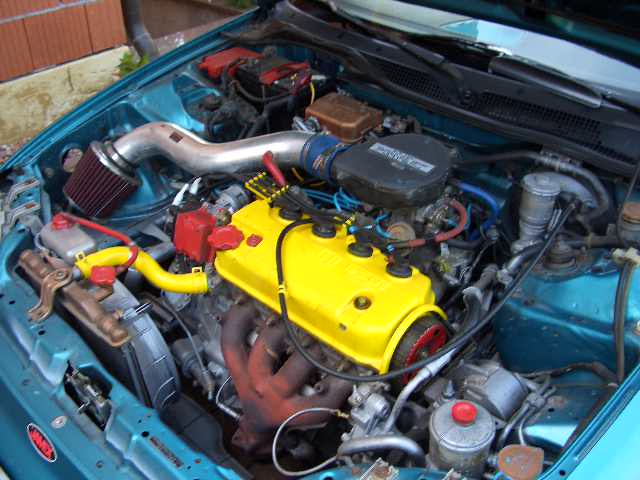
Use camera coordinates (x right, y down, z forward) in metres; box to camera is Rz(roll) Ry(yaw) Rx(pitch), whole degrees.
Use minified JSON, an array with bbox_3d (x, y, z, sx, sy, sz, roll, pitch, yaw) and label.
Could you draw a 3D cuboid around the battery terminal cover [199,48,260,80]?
[{"bbox_3d":[-0.268,-0.529,1.940,0.120,0.060,0.170,27,39,34],"label":"battery terminal cover"}]

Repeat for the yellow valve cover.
[{"bbox_3d":[0.015,0.063,1.127,0.415,0.095,0.180,27,39,34],"label":"yellow valve cover"}]

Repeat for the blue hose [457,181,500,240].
[{"bbox_3d":[0.340,-0.062,1.370,0.090,0.085,0.065,27,39,34],"label":"blue hose"}]

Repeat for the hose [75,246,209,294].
[{"bbox_3d":[-0.330,0.056,1.195,0.250,0.075,0.070,1,32,-2],"label":"hose"}]

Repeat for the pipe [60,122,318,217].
[{"bbox_3d":[-0.284,-0.150,1.420,0.540,0.150,0.190,1,32,-4],"label":"pipe"}]

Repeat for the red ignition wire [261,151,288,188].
[{"bbox_3d":[-0.090,-0.144,1.310,0.018,0.018,0.080,-18,72,-38],"label":"red ignition wire"}]

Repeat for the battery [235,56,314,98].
[{"bbox_3d":[-0.139,-0.414,1.925,0.225,0.195,0.150,27,39,34],"label":"battery"}]

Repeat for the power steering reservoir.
[{"bbox_3d":[0.179,0.271,0.847,0.082,0.118,0.082,2,32,-1],"label":"power steering reservoir"}]

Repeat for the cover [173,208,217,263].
[{"bbox_3d":[-0.236,-0.007,1.215,0.078,0.078,0.055,27,39,34],"label":"cover"}]

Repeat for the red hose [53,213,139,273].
[{"bbox_3d":[-0.421,0.003,1.215,0.200,0.060,0.065,27,39,34],"label":"red hose"}]

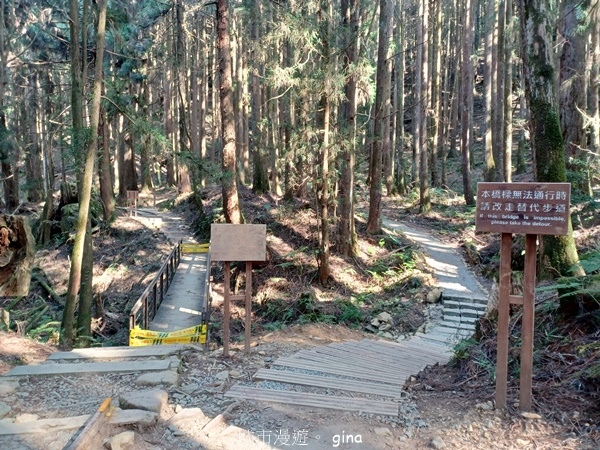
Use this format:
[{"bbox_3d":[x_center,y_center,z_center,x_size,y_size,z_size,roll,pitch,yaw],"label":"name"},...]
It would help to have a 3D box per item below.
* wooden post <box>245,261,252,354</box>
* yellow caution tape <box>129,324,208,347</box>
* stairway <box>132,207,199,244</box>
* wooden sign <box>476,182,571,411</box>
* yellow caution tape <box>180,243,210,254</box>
[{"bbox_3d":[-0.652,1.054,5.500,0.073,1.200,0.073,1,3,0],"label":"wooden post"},{"bbox_3d":[-2.250,1.900,7.400,1.290,0.360,0.080,0,3,-12],"label":"yellow caution tape"},{"bbox_3d":[-7.500,-0.030,24.300,2.800,2.000,7.500,0,3,-19],"label":"stairway"},{"bbox_3d":[1.610,0.537,3.215,0.625,1.680,0.110,1,3,11],"label":"wooden sign"},{"bbox_3d":[-4.680,1.060,19.500,1.290,0.400,0.080,0,3,-12],"label":"yellow caution tape"}]

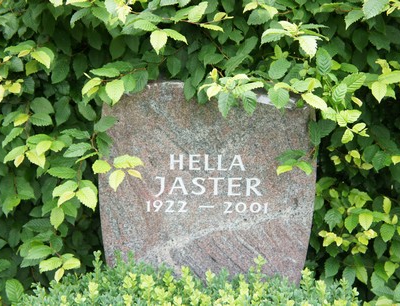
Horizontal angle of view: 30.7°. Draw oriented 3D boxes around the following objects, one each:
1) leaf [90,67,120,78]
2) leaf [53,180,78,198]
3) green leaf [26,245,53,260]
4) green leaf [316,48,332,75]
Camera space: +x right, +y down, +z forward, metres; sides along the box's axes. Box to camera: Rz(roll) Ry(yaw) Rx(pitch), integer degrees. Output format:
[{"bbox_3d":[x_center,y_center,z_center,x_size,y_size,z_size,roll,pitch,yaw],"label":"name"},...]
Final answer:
[{"bbox_3d":[-0.251,-0.213,1.930,0.083,0.016,0.043,4,34,-9],"label":"leaf"},{"bbox_3d":[-0.346,0.098,1.870,0.073,0.016,0.038,-32,50,-9],"label":"leaf"},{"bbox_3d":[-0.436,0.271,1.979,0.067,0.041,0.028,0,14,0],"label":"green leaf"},{"bbox_3d":[0.274,-0.201,1.600,0.035,0.059,0.015,-3,-15,4],"label":"green leaf"}]

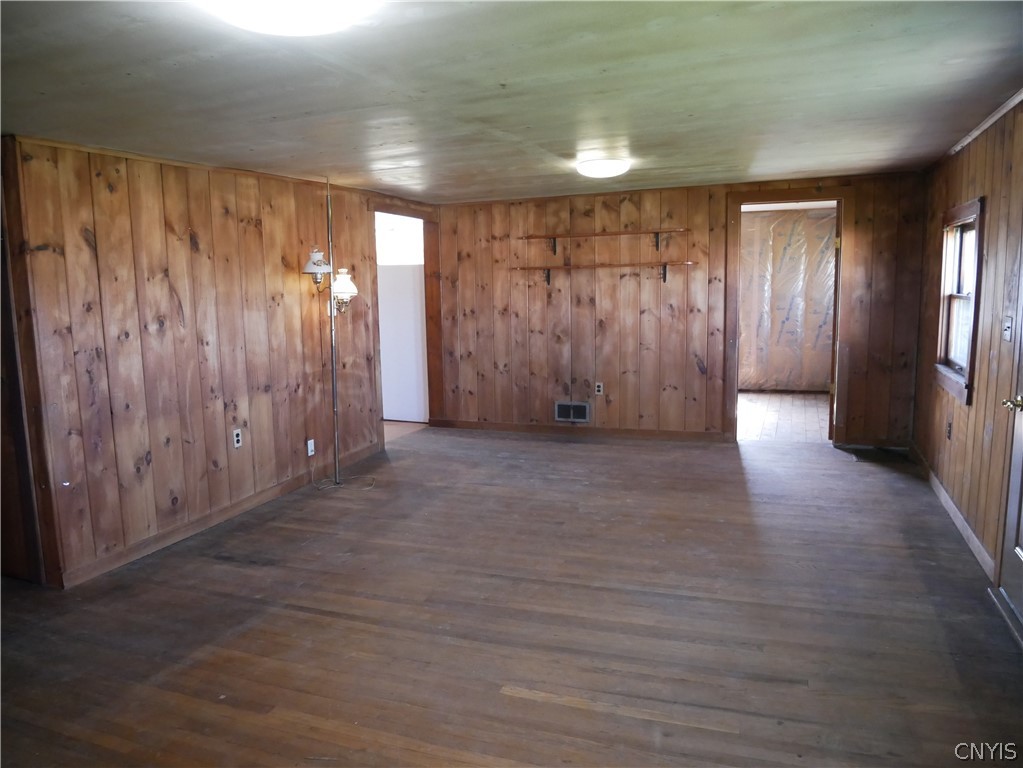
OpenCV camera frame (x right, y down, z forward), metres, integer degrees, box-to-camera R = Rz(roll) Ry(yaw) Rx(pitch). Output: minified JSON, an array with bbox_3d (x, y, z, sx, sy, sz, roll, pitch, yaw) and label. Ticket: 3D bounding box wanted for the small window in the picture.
[{"bbox_3d":[2.702,-0.504,4.256,0.100,1.107,0.924,2,8,22],"label":"small window"}]

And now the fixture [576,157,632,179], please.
[{"bbox_3d":[0.636,-1.464,4.878,0.375,0.095,0.375,2,8,22],"label":"fixture"}]

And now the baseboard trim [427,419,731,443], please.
[{"bbox_3d":[0.533,0.448,6.890,3.039,0.085,0.020,2,8,22],"label":"baseboard trim"}]

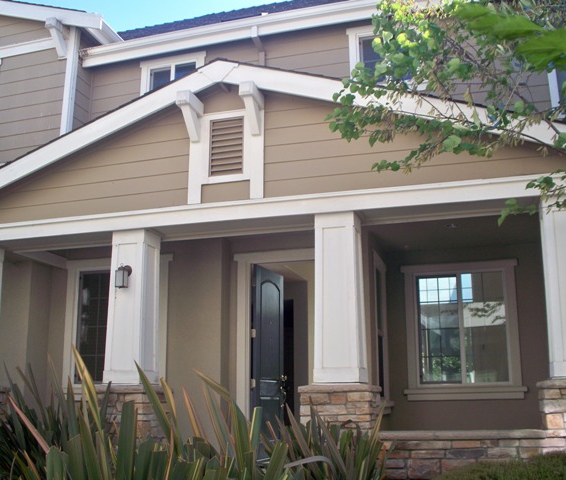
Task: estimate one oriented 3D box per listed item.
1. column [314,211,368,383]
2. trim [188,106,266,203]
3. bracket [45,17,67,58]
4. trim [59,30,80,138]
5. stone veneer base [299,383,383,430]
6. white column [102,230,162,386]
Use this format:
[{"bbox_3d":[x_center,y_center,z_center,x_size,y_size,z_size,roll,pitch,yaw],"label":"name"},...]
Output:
[{"bbox_3d":[0.517,0.542,5.978,0.411,1.533,0.410,-4,-13,16],"label":"column"},{"bbox_3d":[-0.565,-0.828,6.416,0.797,0.933,0.050,-4,-13,16],"label":"trim"},{"bbox_3d":[-2.601,-2.310,7.456,0.138,0.385,0.340,-4,-13,16],"label":"bracket"},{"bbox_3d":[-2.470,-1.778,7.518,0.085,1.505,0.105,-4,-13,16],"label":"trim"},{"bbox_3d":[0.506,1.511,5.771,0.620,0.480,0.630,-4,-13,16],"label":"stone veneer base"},{"bbox_3d":[-1.513,0.688,6.574,0.402,1.533,0.410,-4,-13,16],"label":"white column"}]

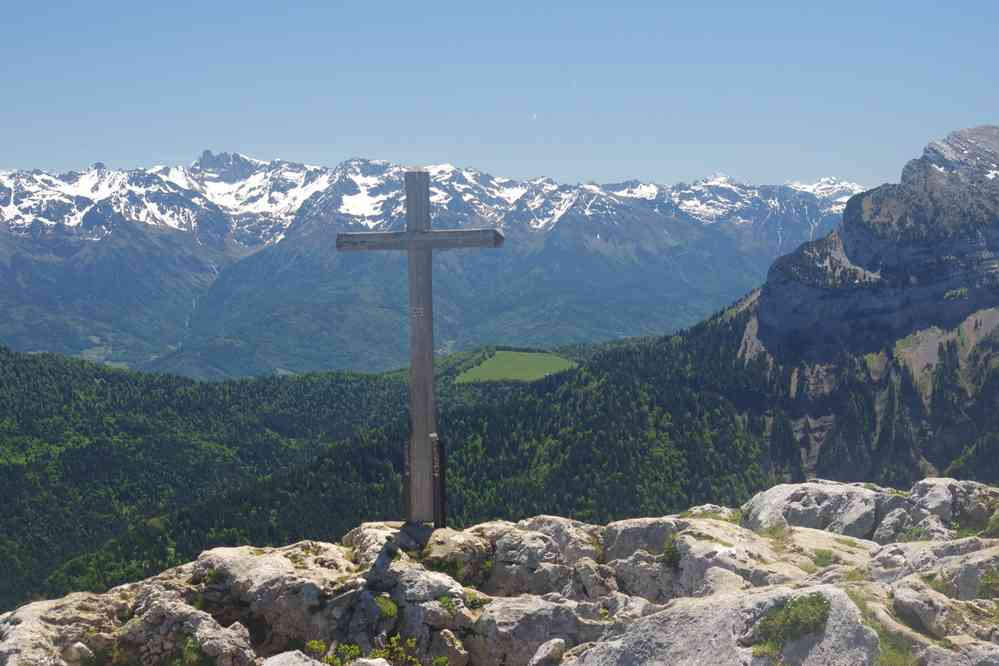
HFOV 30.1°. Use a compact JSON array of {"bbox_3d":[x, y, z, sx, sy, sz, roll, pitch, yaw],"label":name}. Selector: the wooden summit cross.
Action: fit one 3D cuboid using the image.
[{"bbox_3d":[-0.589,0.102,14.100,1.310,2.700,0.150,0,3,18],"label":"wooden summit cross"}]

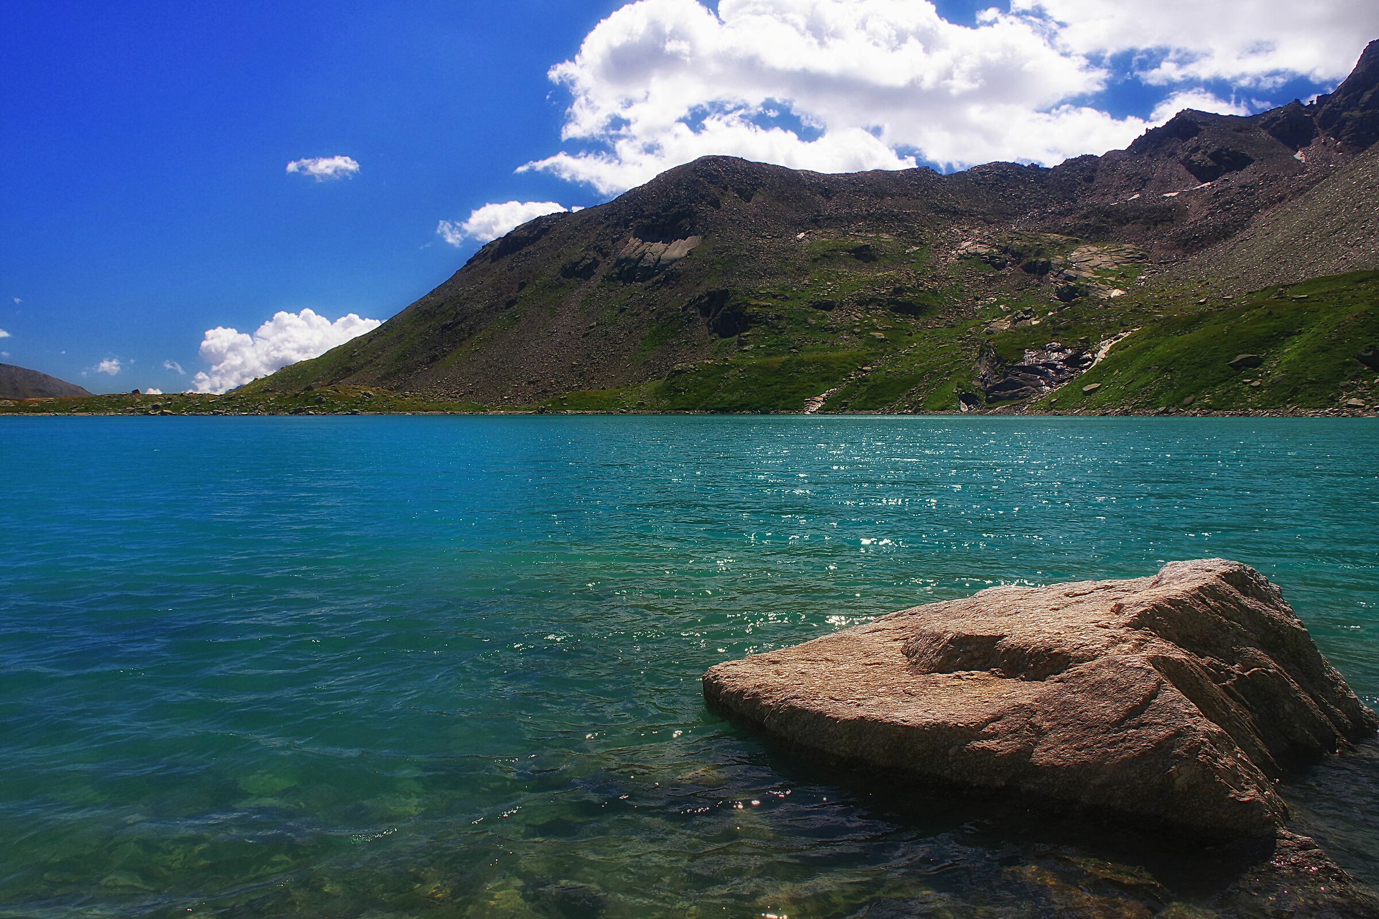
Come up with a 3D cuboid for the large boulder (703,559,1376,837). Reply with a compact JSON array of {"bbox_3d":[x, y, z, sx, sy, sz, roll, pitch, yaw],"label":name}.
[{"bbox_3d":[1.543,0.881,4.349,2.712,0.856,1.595,2,4,35],"label":"large boulder"}]

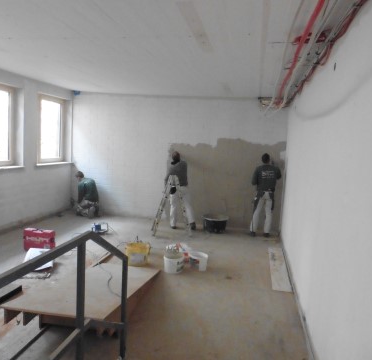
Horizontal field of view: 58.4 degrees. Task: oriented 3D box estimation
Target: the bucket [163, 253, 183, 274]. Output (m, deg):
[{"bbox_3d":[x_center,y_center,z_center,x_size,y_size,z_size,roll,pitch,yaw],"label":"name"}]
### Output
[{"bbox_3d":[-0.170,1.182,4.757,0.300,0.225,0.300,3,6,0],"label":"bucket"}]

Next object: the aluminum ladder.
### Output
[{"bbox_3d":[-0.260,0.496,6.597,0.720,1.170,0.410,2,6,-11],"label":"aluminum ladder"}]

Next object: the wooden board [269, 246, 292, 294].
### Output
[{"bbox_3d":[1.446,1.334,5.184,0.250,0.025,1.860,5,6,12],"label":"wooden board"}]

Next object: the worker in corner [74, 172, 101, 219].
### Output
[{"bbox_3d":[-2.286,0.342,7.643,0.640,1.000,0.500,9,9,43],"label":"worker in corner"}]

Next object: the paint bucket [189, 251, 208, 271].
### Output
[{"bbox_3d":[0.185,1.201,4.900,0.285,0.200,0.285,3,6,0],"label":"paint bucket"}]

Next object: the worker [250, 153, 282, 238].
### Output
[{"bbox_3d":[1.639,0.308,6.840,0.560,1.720,0.450,5,6,12],"label":"worker"}]

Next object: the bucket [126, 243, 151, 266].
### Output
[{"bbox_3d":[-0.710,1.114,4.966,0.355,0.250,0.355,5,6,12],"label":"bucket"}]

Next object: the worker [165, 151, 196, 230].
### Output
[{"bbox_3d":[-0.092,0.213,7.150,0.600,1.630,0.520,2,6,-10],"label":"worker"}]

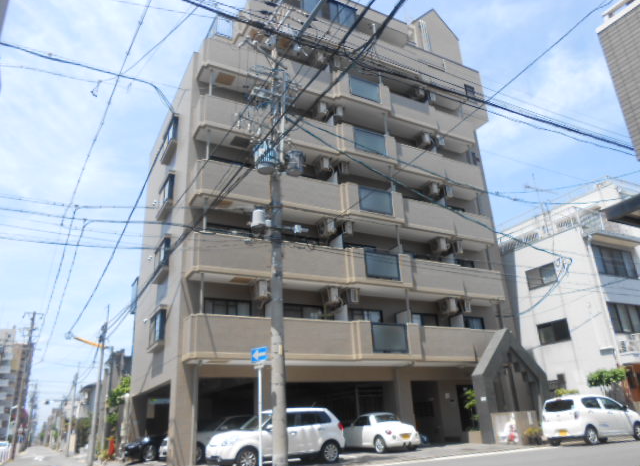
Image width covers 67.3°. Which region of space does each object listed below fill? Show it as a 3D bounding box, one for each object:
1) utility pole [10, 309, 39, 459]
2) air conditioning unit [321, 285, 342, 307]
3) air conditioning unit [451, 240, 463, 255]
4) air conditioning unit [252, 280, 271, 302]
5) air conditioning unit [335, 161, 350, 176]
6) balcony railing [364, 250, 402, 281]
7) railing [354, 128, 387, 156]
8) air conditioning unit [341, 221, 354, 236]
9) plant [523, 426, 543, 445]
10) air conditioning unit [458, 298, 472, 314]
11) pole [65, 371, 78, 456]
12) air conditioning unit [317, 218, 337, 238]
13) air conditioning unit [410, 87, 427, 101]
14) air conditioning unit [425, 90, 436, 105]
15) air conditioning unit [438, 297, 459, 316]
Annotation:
[{"bbox_3d":[-21.283,10.758,34.760,0.360,10.270,0.360,8,-24,-26],"label":"utility pole"},{"bbox_3d":[0.379,2.479,18.620,0.300,0.550,0.780,8,-24,-26],"label":"air conditioning unit"},{"bbox_3d":[6.442,0.804,23.080,0.300,0.560,0.780,9,-24,-28],"label":"air conditioning unit"},{"bbox_3d":[-2.194,2.154,17.550,0.300,0.570,0.780,7,-23,-24],"label":"air conditioning unit"},{"bbox_3d":[0.925,-2.638,20.891,0.320,0.580,0.780,8,-24,-26],"label":"air conditioning unit"},{"bbox_3d":[2.531,1.370,19.324,1.640,1.040,0.080,9,-24,-28],"label":"balcony railing"},{"bbox_3d":[2.291,-4.090,21.583,1.620,1.090,0.080,7,-23,-24],"label":"railing"},{"bbox_3d":[1.062,-0.064,20.216,0.300,0.570,0.780,7,-23,-24],"label":"air conditioning unit"},{"bbox_3d":[7.281,6.928,16.447,0.520,0.600,0.500,7,-23,-24],"label":"plant"},{"bbox_3d":[6.511,3.451,22.037,0.300,0.560,0.780,9,-24,-28],"label":"air conditioning unit"},{"bbox_3d":[-14.505,10.550,28.262,0.260,4.710,0.260,7,-23,-24],"label":"pole"},{"bbox_3d":[0.269,-0.165,19.817,0.300,0.560,0.780,9,-24,-28],"label":"air conditioning unit"},{"bbox_3d":[5.202,-7.216,25.630,0.300,0.560,0.780,9,-24,-28],"label":"air conditioning unit"},{"bbox_3d":[5.863,-7.103,25.975,0.300,0.560,0.780,9,-24,-28],"label":"air conditioning unit"},{"bbox_3d":[5.591,3.260,20.974,0.300,0.570,0.780,7,-23,-24],"label":"air conditioning unit"}]

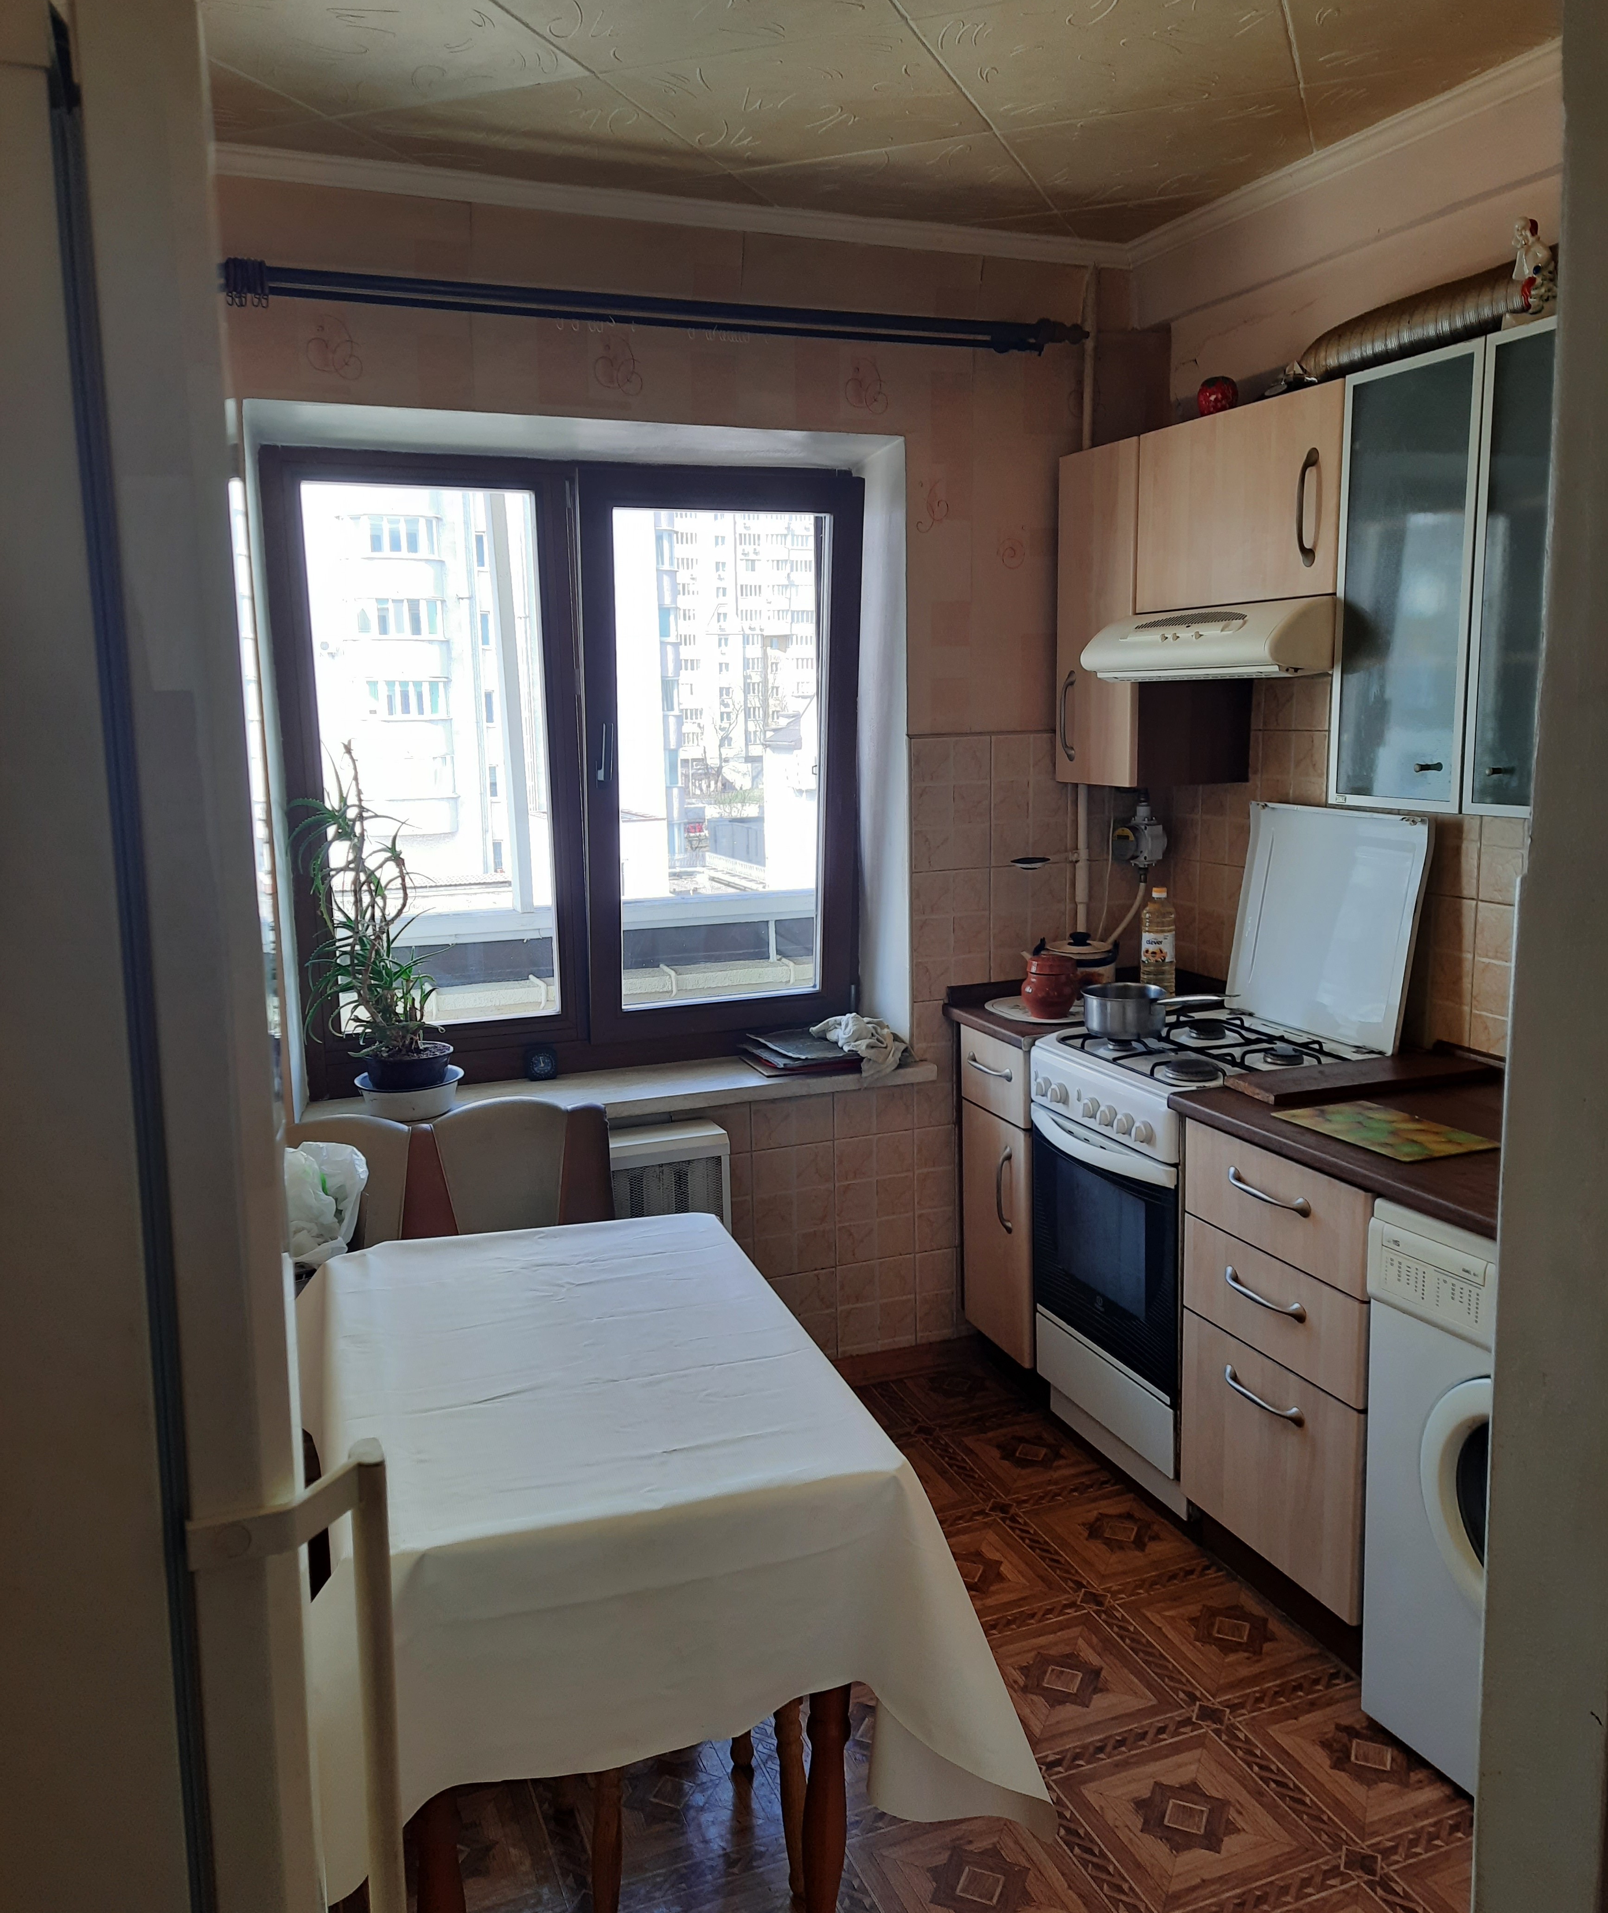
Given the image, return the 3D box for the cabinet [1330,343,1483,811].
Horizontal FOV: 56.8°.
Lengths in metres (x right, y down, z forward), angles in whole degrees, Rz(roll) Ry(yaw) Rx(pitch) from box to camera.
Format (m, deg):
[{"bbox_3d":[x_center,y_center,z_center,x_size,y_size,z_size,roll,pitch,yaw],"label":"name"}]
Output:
[{"bbox_3d":[1.114,-0.615,2.490,0.300,0.716,0.300,-6,11,-22],"label":"cabinet"}]

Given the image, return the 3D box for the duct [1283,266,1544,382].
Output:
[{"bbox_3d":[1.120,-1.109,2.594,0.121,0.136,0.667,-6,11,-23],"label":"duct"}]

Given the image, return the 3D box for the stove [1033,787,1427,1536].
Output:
[{"bbox_3d":[0.825,0.393,3.029,0.590,1.340,0.500,-6,11,-22],"label":"stove"}]

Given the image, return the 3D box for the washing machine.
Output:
[{"bbox_3d":[1.235,0.806,2.146,0.515,0.842,0.598,-6,11,-23],"label":"washing machine"}]

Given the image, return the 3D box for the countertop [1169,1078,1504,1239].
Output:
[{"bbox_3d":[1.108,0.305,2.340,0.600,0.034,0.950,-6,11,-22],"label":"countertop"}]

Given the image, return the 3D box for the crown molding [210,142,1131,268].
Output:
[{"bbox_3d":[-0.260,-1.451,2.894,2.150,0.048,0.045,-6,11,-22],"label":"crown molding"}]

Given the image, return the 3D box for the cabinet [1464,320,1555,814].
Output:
[{"bbox_3d":[1.279,-0.595,2.311,0.313,0.742,0.303,-6,11,-23],"label":"cabinet"}]

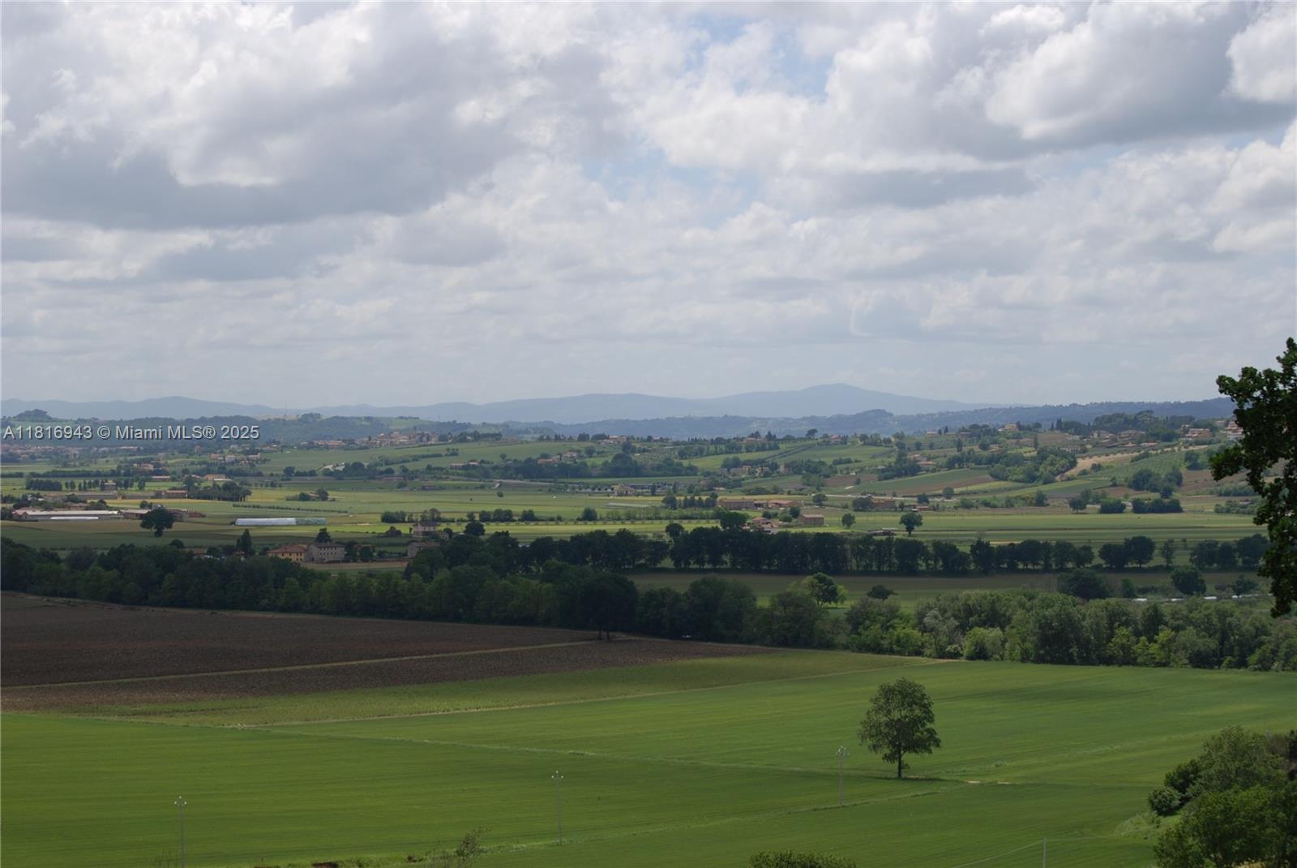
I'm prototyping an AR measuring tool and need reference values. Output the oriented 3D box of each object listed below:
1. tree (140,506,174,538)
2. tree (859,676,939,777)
[{"bbox_3d":[-296.160,53.070,1780.000,20.440,17.390,19.820,0,0,0],"label":"tree"},{"bbox_3d":[42.490,49.690,500.000,13.790,17.220,13.380,0,0,0],"label":"tree"}]

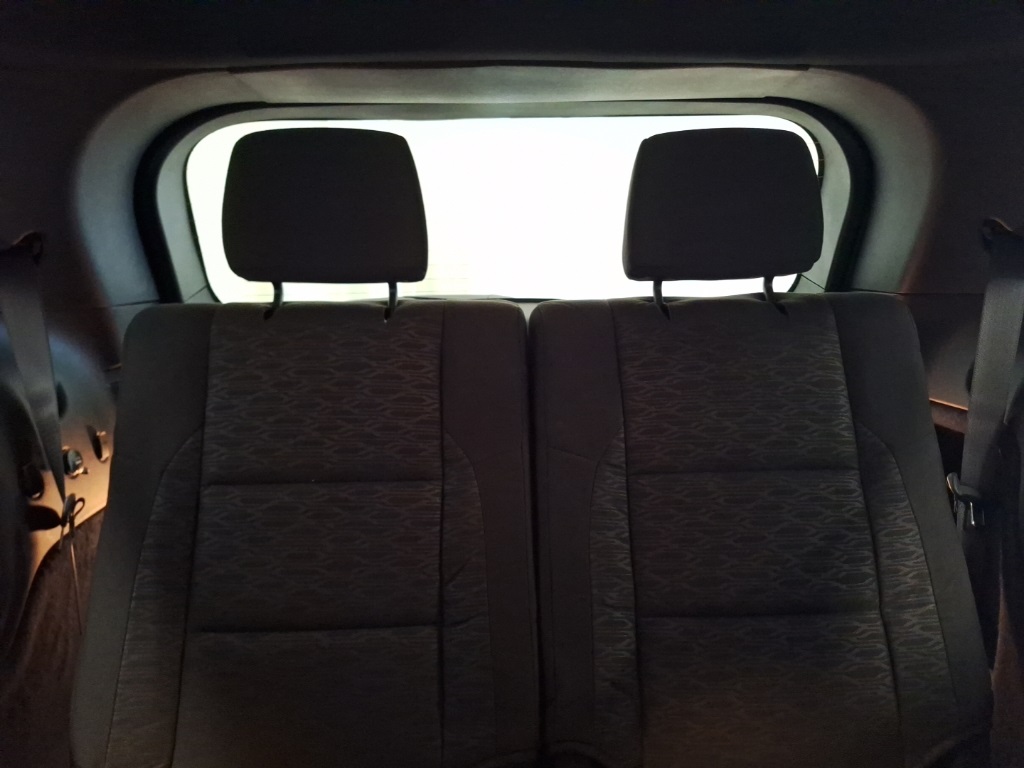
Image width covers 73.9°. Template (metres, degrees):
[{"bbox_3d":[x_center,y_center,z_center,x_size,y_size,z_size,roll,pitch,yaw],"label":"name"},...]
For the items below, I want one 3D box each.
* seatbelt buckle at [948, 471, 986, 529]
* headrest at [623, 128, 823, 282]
[{"bbox_3d":[0.573,0.148,0.860,0.020,0.065,0.054,-19,18,-8],"label":"seatbelt buckle"},{"bbox_3d":[0.271,-0.229,0.885,0.245,0.188,0.110,-1,-4,-2],"label":"headrest"}]

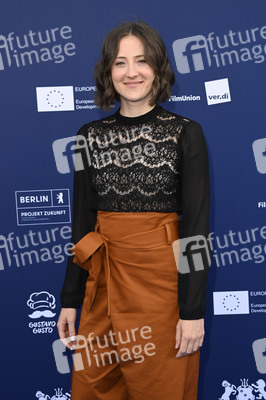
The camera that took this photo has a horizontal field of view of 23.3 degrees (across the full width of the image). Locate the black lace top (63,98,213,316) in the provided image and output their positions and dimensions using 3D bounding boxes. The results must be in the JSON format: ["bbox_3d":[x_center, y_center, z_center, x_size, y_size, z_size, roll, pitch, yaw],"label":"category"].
[{"bbox_3d":[0.000,0.051,2.022,0.482,0.685,0.270,-2,6,12],"label":"black lace top"}]

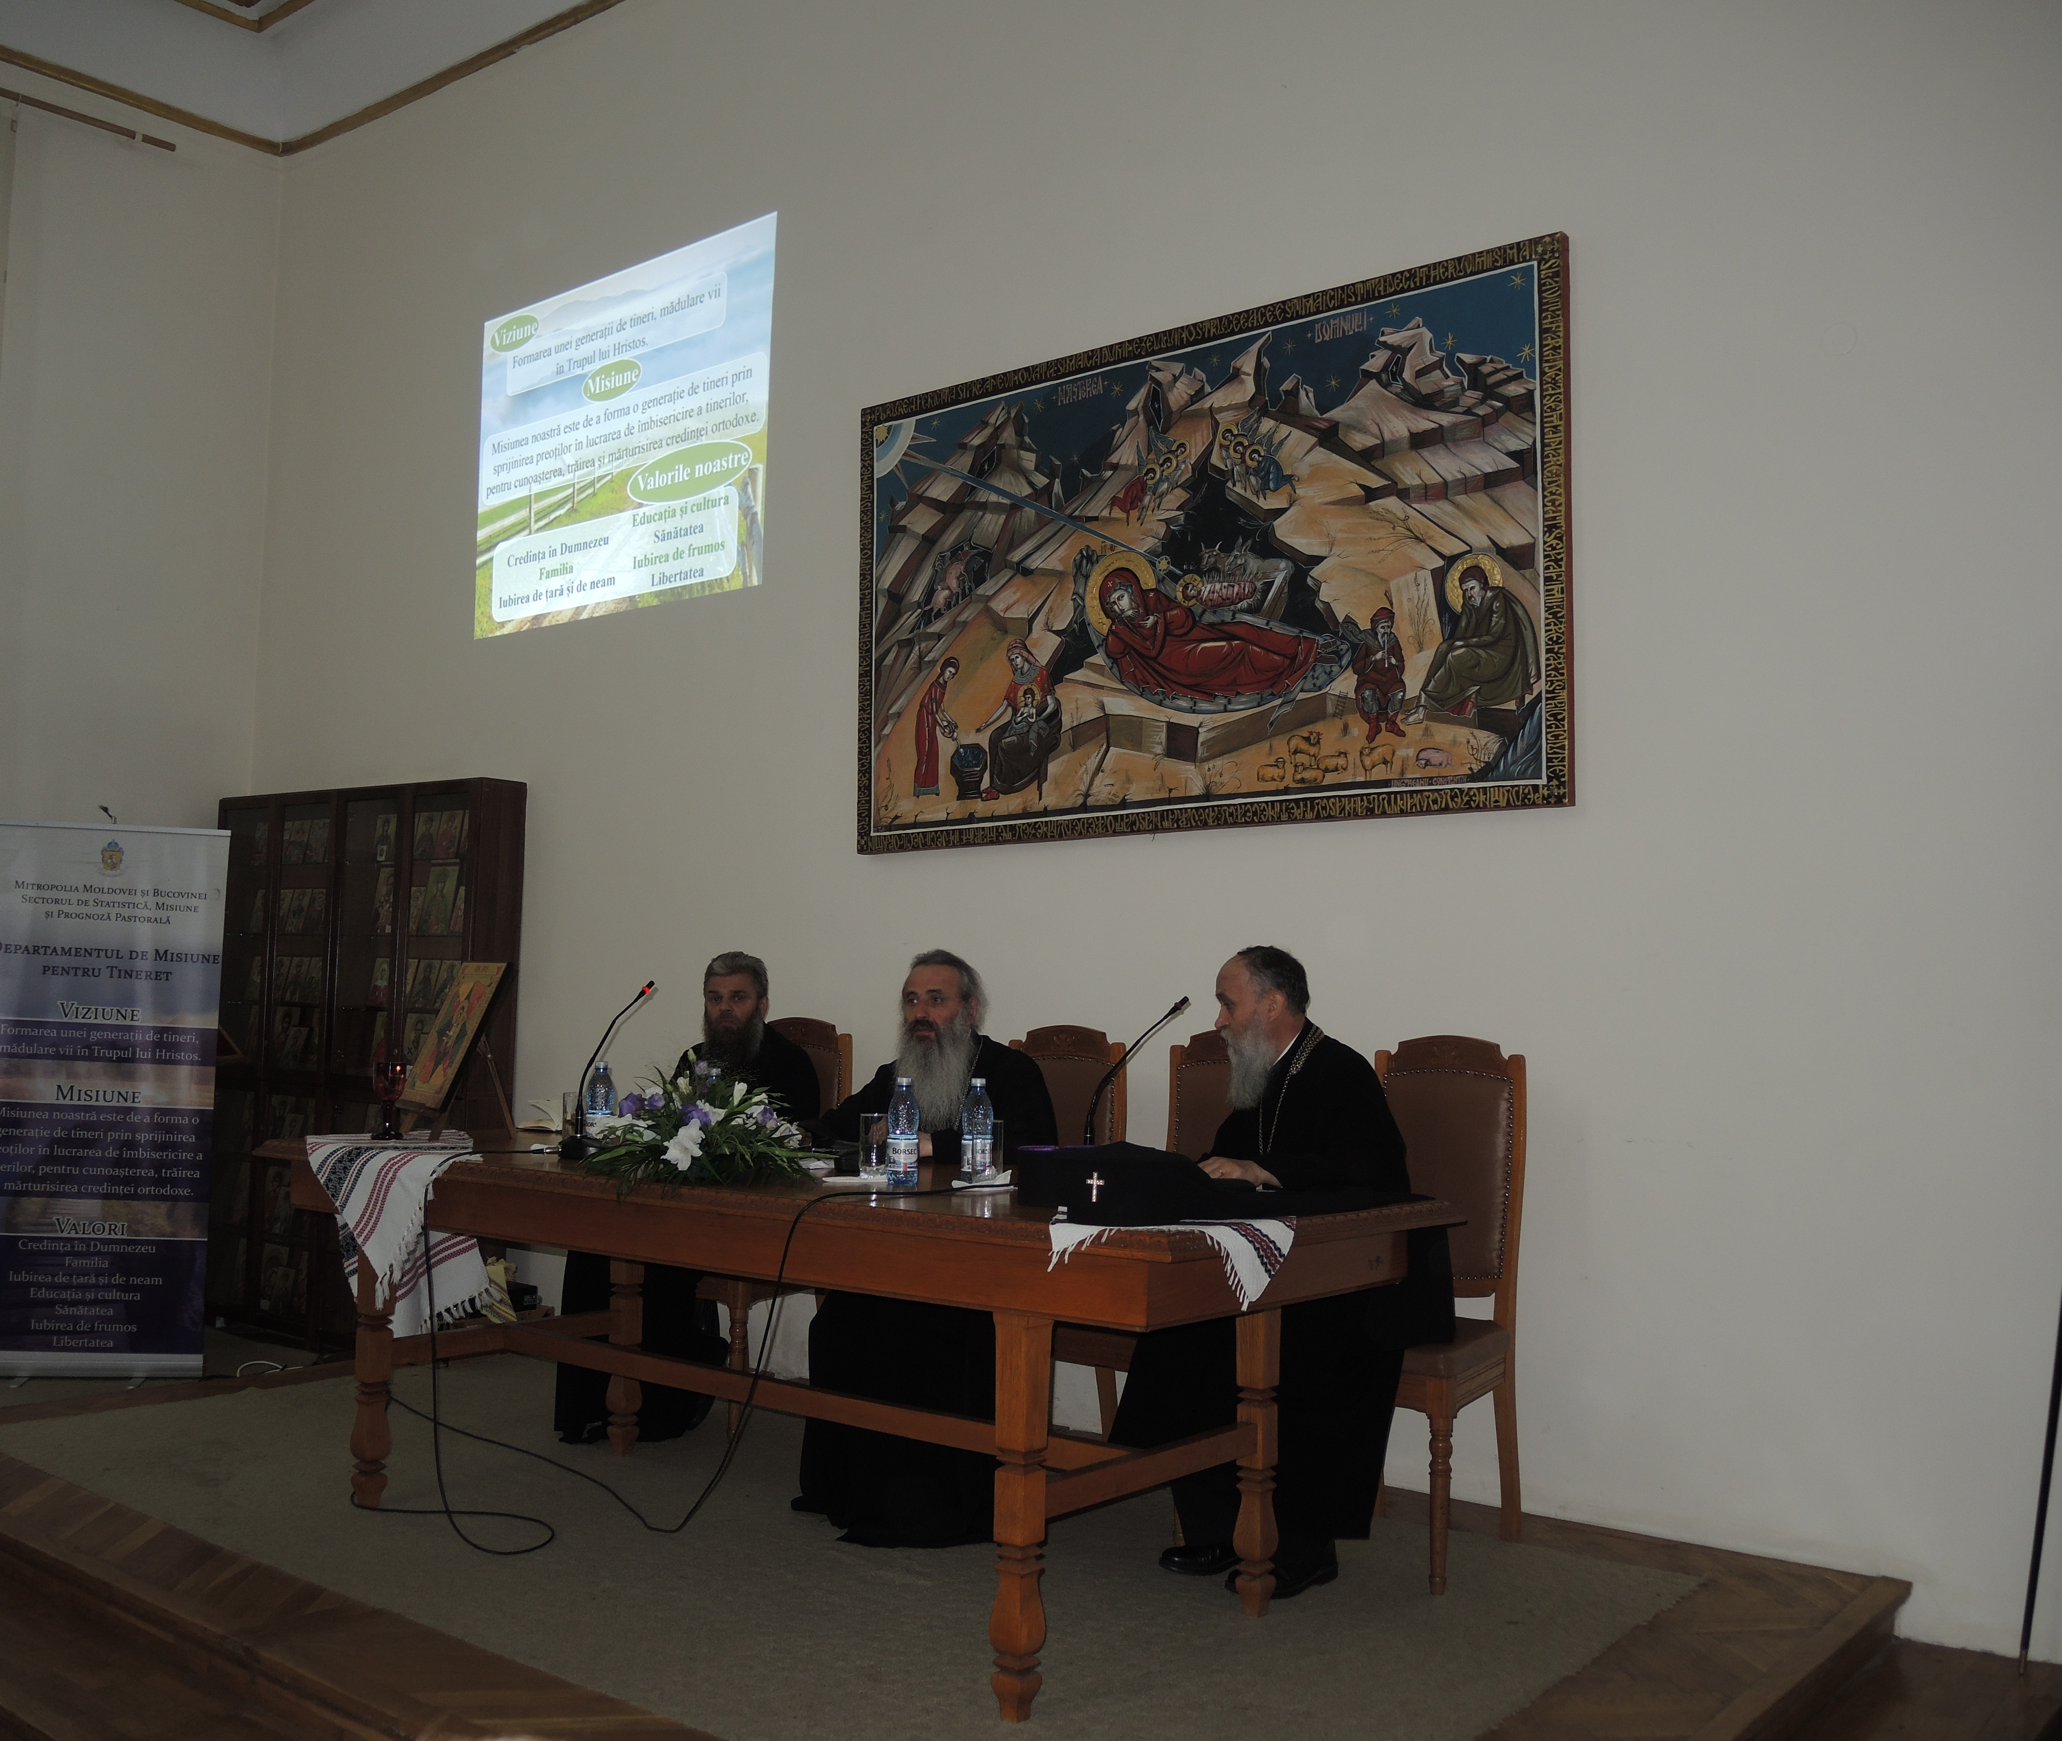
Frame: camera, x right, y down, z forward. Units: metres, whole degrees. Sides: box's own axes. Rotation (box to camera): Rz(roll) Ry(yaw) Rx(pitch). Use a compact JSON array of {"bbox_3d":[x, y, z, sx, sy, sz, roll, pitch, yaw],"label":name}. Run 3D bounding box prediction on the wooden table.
[{"bbox_3d":[-0.614,1.083,4.144,2.968,0.838,0.838,-3,-6,41],"label":"wooden table"}]

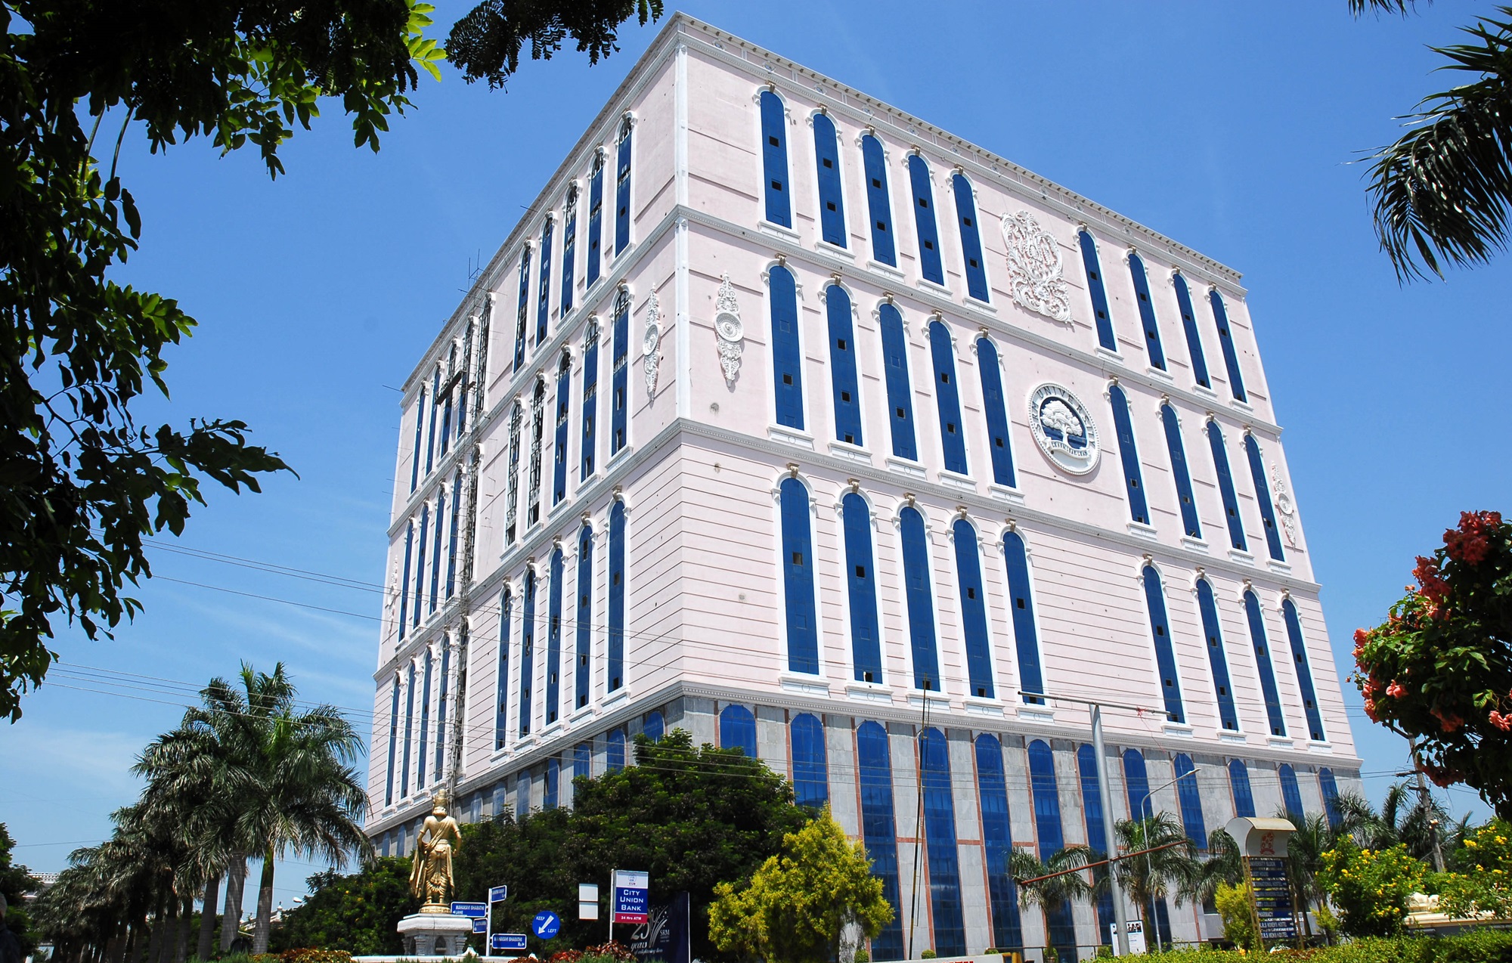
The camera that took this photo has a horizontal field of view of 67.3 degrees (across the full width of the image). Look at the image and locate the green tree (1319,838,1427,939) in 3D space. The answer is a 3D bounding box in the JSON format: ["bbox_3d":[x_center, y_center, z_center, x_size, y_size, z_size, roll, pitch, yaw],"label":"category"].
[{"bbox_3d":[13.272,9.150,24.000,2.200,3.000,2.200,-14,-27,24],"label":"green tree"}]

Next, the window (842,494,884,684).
[{"bbox_3d":[5.592,5.493,60.714,1.840,10.600,0.300,13,-29,-30],"label":"window"}]

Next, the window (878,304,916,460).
[{"bbox_3d":[8.756,-6.478,70.949,1.880,10.920,0.300,13,-29,-31],"label":"window"}]

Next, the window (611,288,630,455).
[{"bbox_3d":[-8.261,-6.915,69.736,0.300,11.188,1.796,13,-29,-30],"label":"window"}]

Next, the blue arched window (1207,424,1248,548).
[{"bbox_3d":[34.770,0.175,84.167,1.840,10.450,0.300,13,-29,-30],"label":"blue arched window"}]

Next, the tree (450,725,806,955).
[{"bbox_3d":[-4.655,14.982,42.384,12.820,10.780,10.500,0,-25,-6],"label":"tree"}]

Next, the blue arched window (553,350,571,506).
[{"bbox_3d":[-12.817,-3.814,75.080,0.300,10.945,1.870,13,-28,-31],"label":"blue arched window"}]

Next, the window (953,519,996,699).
[{"bbox_3d":[12.846,7.367,67.353,1.870,10.945,0.300,13,-28,-31],"label":"window"}]

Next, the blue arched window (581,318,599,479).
[{"bbox_3d":[-10.555,-5.363,72.958,0.300,11.188,1.796,13,-29,-30],"label":"blue arched window"}]

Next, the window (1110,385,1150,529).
[{"bbox_3d":[27.204,-2.147,83.006,1.796,11.188,0.300,13,-29,-30],"label":"window"}]

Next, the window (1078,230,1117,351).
[{"bbox_3d":[26.325,-15.027,87.853,1.870,10.725,0.300,13,-28,-31],"label":"window"}]

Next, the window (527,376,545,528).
[{"bbox_3d":[-14.541,-2.173,75.778,0.300,10.770,1.840,13,-29,-30],"label":"window"}]

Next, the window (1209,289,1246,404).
[{"bbox_3d":[40.435,-11.725,97.298,1.796,11.188,0.300,13,-29,-30],"label":"window"}]

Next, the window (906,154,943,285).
[{"bbox_3d":[11.861,-18.806,80.178,2.000,11.000,0.250,13,-29,-30],"label":"window"}]

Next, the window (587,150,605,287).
[{"bbox_3d":[-11.152,-18.566,79.075,0.250,11.000,2.000,13,-29,-30],"label":"window"}]

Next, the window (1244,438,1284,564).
[{"bbox_3d":[40.410,1.136,90.344,1.880,10.900,0.300,13,-29,-31],"label":"window"}]

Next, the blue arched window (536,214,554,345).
[{"bbox_3d":[-15.961,-15.379,85.825,0.250,11.000,2.000,13,-29,-30],"label":"blue arched window"}]

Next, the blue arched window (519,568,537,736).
[{"bbox_3d":[-13.907,10.303,69.864,0.300,10.420,1.840,13,-29,-30],"label":"blue arched window"}]

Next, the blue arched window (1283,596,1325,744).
[{"bbox_3d":[40.758,13.943,84.756,1.870,10.945,0.300,13,-28,-31],"label":"blue arched window"}]

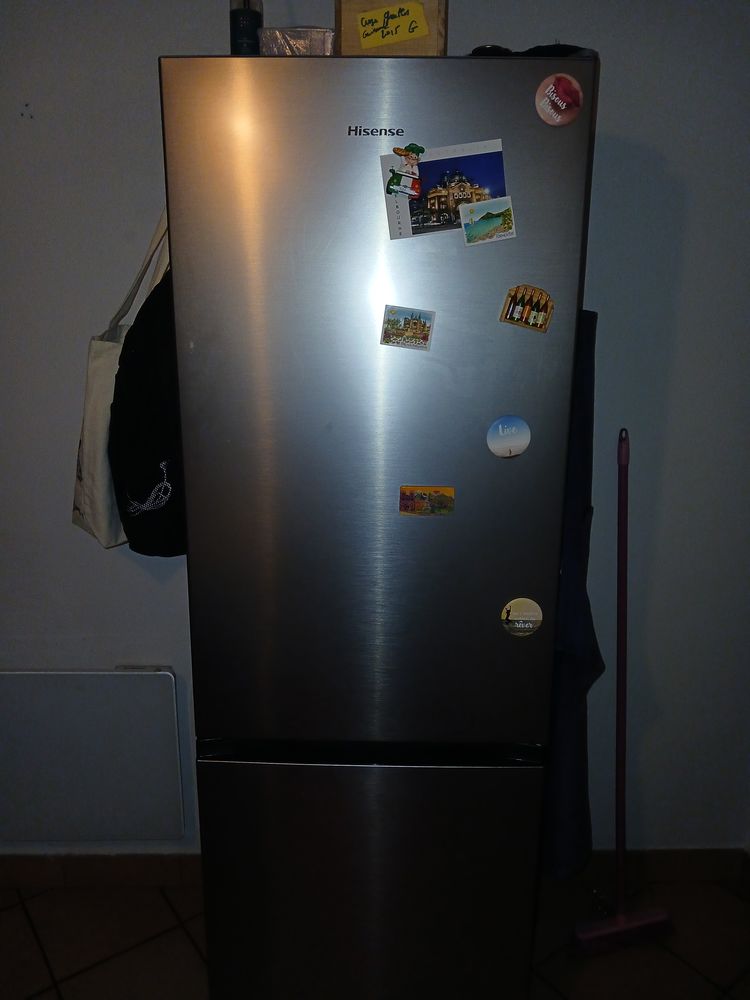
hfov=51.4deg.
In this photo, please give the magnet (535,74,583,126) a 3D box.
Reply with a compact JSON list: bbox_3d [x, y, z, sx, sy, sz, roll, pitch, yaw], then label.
[{"bbox_3d":[0.235,-0.508,0.991,0.061,0.061,0.006,40,12,-8],"label":"magnet"}]

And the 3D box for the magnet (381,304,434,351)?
[{"bbox_3d":[0.045,-0.234,1.065,0.069,0.053,0.005,8,14,-1],"label":"magnet"}]

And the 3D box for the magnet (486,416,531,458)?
[{"bbox_3d":[0.189,-0.088,1.098,0.061,0.061,0.006,-4,14,2],"label":"magnet"}]

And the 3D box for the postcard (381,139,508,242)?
[{"bbox_3d":[0.093,-0.406,1.022,0.158,0.103,0.002,-7,14,3],"label":"postcard"}]

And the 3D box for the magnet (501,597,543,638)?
[{"bbox_3d":[0.220,0.176,1.163,0.061,0.061,0.006,1,14,1],"label":"magnet"}]

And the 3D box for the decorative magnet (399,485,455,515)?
[{"bbox_3d":[0.076,0.001,1.123,0.078,0.040,0.005,1,14,1],"label":"decorative magnet"}]

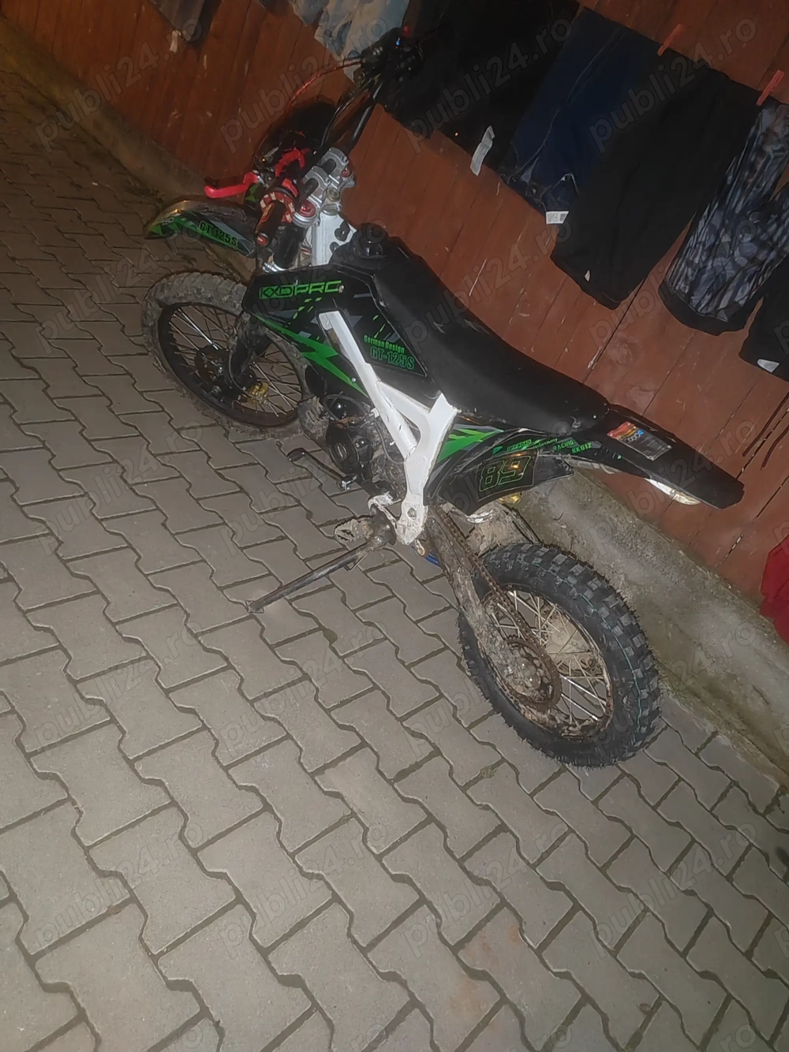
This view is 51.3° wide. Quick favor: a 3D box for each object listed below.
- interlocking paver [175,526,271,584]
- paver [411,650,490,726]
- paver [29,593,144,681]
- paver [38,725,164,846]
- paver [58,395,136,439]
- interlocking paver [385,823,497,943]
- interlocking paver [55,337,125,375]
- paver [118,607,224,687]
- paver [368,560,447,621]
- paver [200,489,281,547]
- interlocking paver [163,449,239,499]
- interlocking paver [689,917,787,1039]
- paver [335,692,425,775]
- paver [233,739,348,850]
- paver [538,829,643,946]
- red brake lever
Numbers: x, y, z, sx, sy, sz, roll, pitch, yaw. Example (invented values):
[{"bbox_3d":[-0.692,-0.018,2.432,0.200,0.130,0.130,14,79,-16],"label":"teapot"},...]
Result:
[{"bbox_3d":[-0.440,0.093,2.061,0.198,0.060,0.163,43,35,25],"label":"interlocking paver"},{"bbox_3d":[0.141,0.415,2.013,0.199,0.060,0.163,43,35,25],"label":"paver"},{"bbox_3d":[-0.638,0.246,1.691,0.198,0.066,0.164,43,35,25],"label":"paver"},{"bbox_3d":[-0.523,0.462,1.449,0.198,0.060,0.163,43,35,25],"label":"paver"},{"bbox_3d":[-0.840,-0.283,2.303,0.197,0.060,0.162,43,34,26],"label":"paver"},{"bbox_3d":[0.076,0.678,1.540,0.197,0.060,0.162,43,34,26],"label":"interlocking paver"},{"bbox_3d":[-0.950,-0.505,2.551,0.197,0.060,0.162,43,34,25],"label":"interlocking paver"},{"bbox_3d":[-0.476,0.271,1.734,0.197,0.060,0.162,43,34,25],"label":"paver"},{"bbox_3d":[0.026,0.198,2.257,0.198,0.066,0.164,43,35,25],"label":"paver"},{"bbox_3d":[-0.422,0.000,2.191,0.197,0.060,0.162,43,34,26],"label":"paver"},{"bbox_3d":[-0.555,-0.126,2.302,0.199,0.060,0.163,43,35,25],"label":"interlocking paver"},{"bbox_3d":[0.680,0.920,1.662,0.199,0.060,0.163,43,35,25],"label":"interlocking paver"},{"bbox_3d":[-0.040,0.463,1.778,0.197,0.060,0.162,43,34,26],"label":"paver"},{"bbox_3d":[-0.209,0.528,1.580,0.199,0.060,0.163,43,35,25],"label":"paver"},{"bbox_3d":[0.389,0.757,1.687,0.199,0.060,0.163,43,35,25],"label":"paver"},{"bbox_3d":[-0.285,-0.601,1.447,0.030,0.017,0.141,47,46,-3],"label":"red brake lever"}]

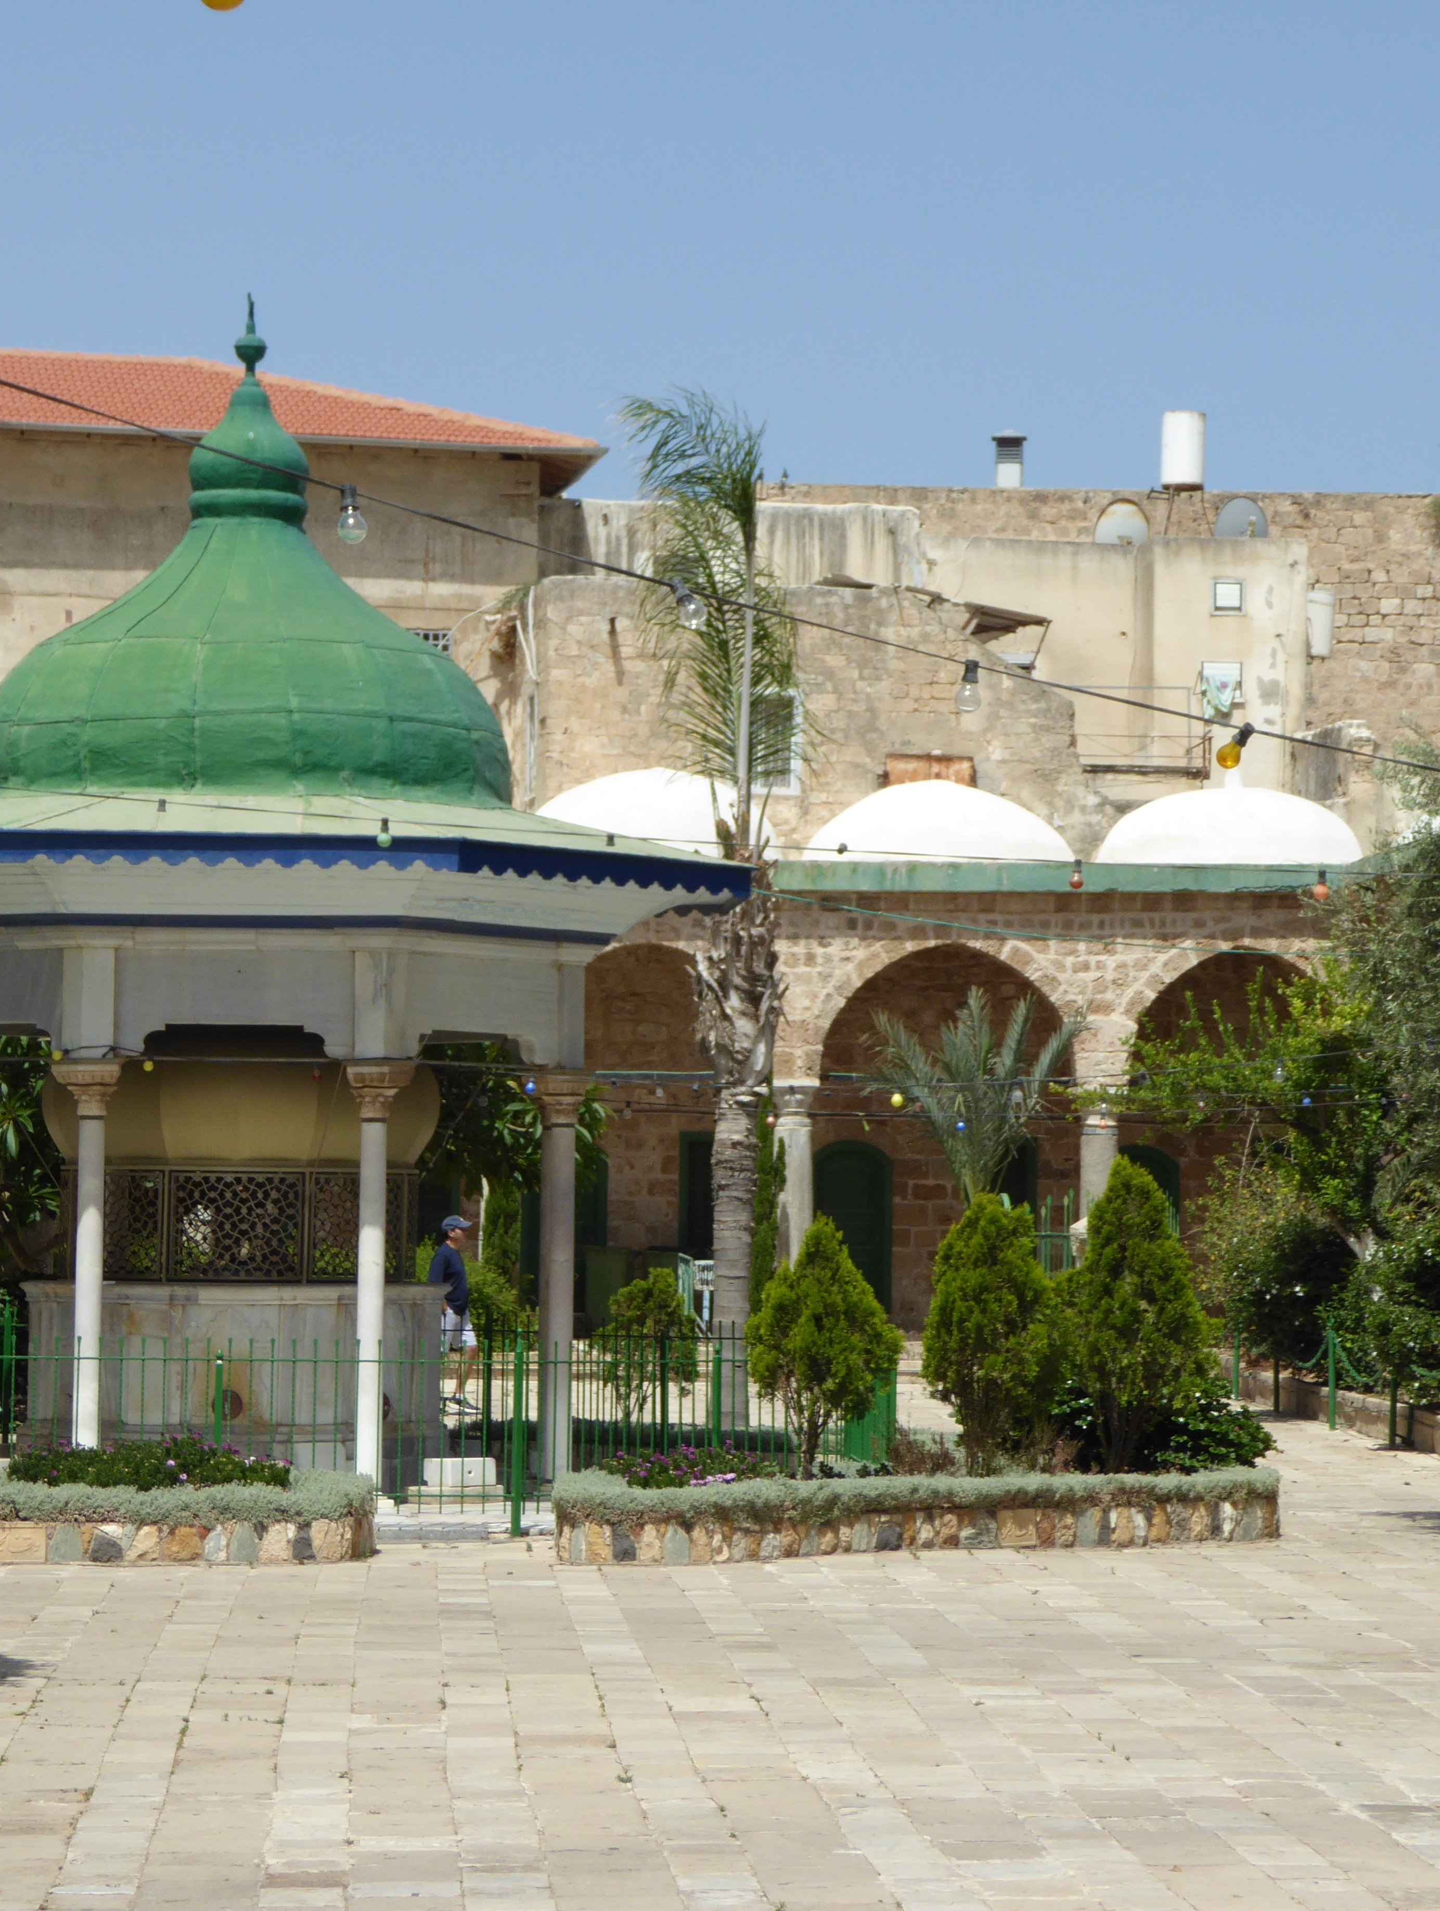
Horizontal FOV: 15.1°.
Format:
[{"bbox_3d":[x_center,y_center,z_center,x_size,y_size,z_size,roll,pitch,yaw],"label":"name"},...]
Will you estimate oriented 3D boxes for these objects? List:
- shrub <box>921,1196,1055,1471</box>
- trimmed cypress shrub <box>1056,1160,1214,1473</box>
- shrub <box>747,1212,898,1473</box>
[{"bbox_3d":[1.478,2.080,29.735,0.774,1.540,0.774,1,-3,-4],"label":"shrub"},{"bbox_3d":[2.293,2.010,30.240,0.908,1.776,0.908,1,-3,-4],"label":"trimmed cypress shrub"},{"bbox_3d":[0.564,2.107,29.133,0.822,1.392,0.822,1,-3,-4],"label":"shrub"}]

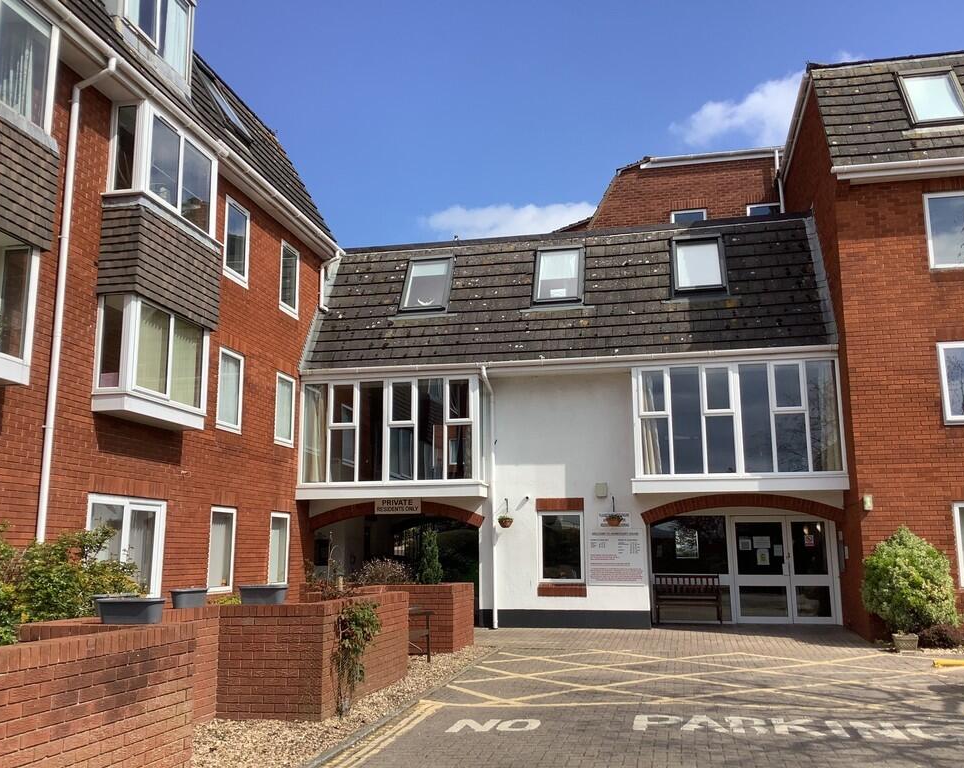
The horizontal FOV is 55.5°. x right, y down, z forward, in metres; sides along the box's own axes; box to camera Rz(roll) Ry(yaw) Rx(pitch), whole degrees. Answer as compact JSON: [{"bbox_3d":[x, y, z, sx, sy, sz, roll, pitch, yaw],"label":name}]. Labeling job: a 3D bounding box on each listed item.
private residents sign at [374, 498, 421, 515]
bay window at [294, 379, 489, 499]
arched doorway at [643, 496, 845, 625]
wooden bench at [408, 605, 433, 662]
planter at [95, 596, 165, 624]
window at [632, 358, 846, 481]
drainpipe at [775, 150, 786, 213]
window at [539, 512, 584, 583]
[{"bbox_3d":[-1.595,2.310,17.351,0.916,0.301,0.050,-2,-10,12],"label":"private residents sign"},{"bbox_3d":[-1.678,1.044,17.311,3.520,2.260,0.720,-2,-10,12],"label":"bay window"},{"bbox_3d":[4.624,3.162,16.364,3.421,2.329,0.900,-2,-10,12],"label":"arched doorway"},{"bbox_3d":[-1.073,3.085,11.538,0.620,0.910,1.250,-2,-10,12],"label":"wooden bench"},{"bbox_3d":[-2.347,1.517,6.113,0.420,0.152,0.190,-2,-10,12],"label":"planter"},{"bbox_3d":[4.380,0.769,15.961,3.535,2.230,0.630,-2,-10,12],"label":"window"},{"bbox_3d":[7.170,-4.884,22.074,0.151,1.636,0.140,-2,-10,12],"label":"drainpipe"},{"bbox_3d":[1.442,2.976,16.721,0.831,1.305,0.100,-2,-10,12],"label":"window"}]

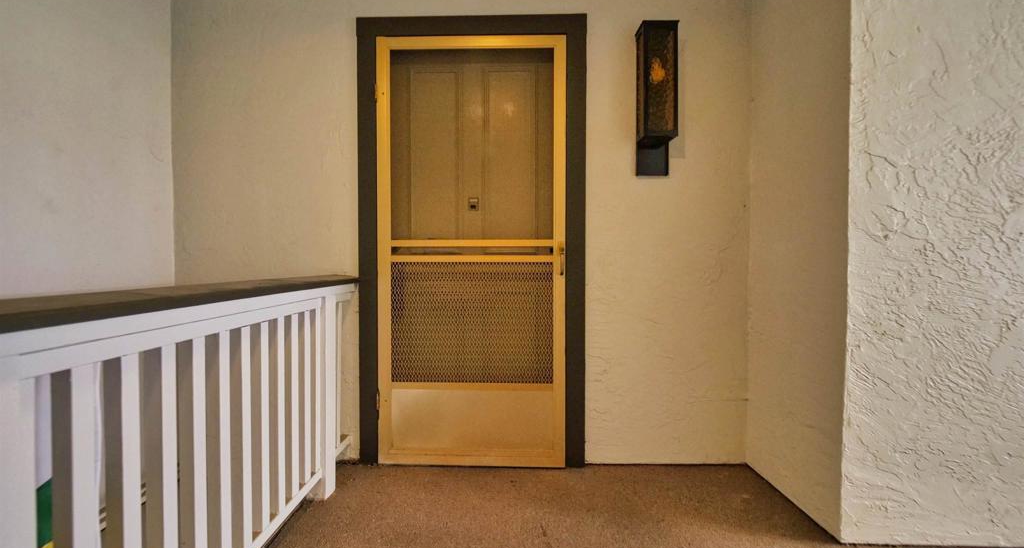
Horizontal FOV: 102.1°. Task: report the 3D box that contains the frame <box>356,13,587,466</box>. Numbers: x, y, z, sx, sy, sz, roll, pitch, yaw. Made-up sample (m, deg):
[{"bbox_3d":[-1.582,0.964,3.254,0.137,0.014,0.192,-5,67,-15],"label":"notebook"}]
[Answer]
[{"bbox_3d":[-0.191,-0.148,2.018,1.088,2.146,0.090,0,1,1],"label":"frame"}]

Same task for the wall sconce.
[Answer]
[{"bbox_3d":[0.675,-0.803,1.929,0.159,0.668,0.116,0,1,1],"label":"wall sconce"}]

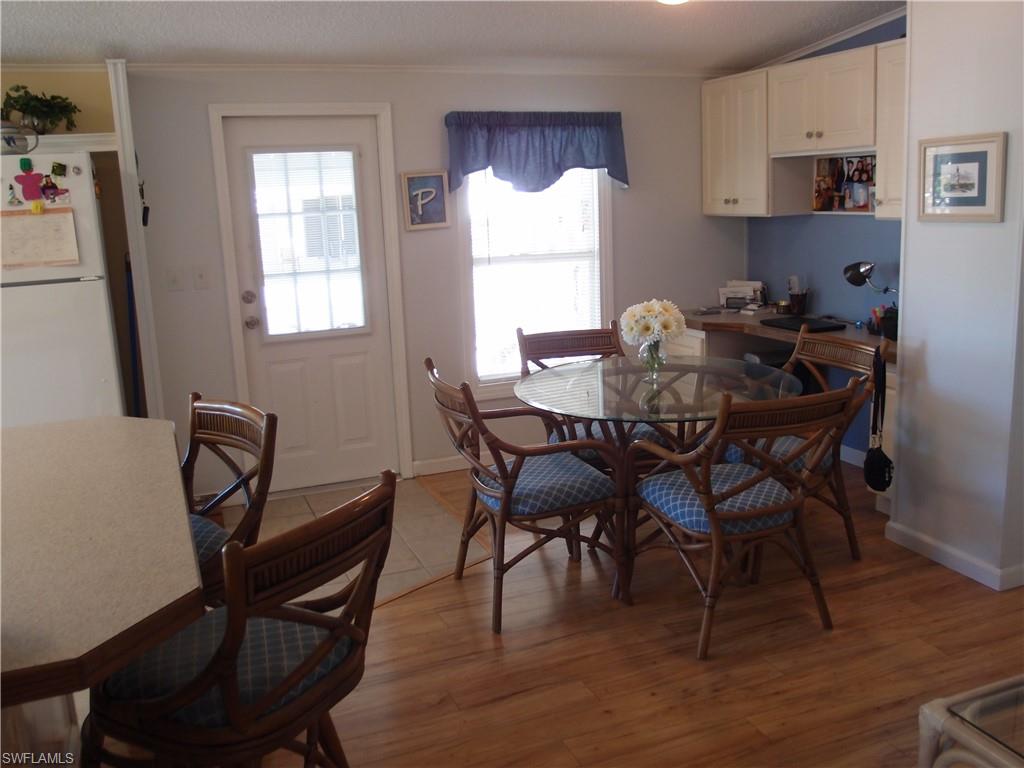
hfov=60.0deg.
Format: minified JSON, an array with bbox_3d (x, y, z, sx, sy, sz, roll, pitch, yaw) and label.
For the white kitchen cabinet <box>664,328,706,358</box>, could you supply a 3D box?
[{"bbox_3d":[1.293,-0.009,5.396,0.620,0.745,0.530,-7,13,-21],"label":"white kitchen cabinet"}]

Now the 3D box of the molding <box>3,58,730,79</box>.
[{"bbox_3d":[-0.469,-1.641,4.635,3.980,0.055,0.045,-7,13,-21],"label":"molding"}]

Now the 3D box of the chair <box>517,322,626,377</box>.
[{"bbox_3d":[0.353,0.225,4.062,0.580,0.910,0.600,-6,12,-14],"label":"chair"}]

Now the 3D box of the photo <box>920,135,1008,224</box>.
[{"bbox_3d":[1.638,-0.748,3.242,0.028,0.315,0.385,-7,13,-20],"label":"photo"}]

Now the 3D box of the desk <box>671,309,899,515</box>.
[{"bbox_3d":[1.579,0.087,4.763,0.630,0.774,1.960,-7,13,-20],"label":"desk"}]

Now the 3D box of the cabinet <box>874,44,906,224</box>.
[{"bbox_3d":[1.898,-1.113,3.886,0.315,0.785,0.530,-7,13,-20],"label":"cabinet"}]

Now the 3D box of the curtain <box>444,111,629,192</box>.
[{"bbox_3d":[0.164,-1.301,4.953,1.070,0.430,0.100,-7,13,-20],"label":"curtain"}]

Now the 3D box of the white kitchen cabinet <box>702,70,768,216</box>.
[{"bbox_3d":[1.423,-1.372,5.146,0.315,0.785,0.635,-7,13,-20],"label":"white kitchen cabinet"}]

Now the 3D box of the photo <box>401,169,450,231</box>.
[{"bbox_3d":[-0.453,-0.989,4.778,0.250,0.305,0.022,-7,13,-21],"label":"photo"}]

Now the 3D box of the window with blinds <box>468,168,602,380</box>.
[{"bbox_3d":[0.155,-0.729,5.101,0.830,1.370,0.090,-7,13,-21],"label":"window with blinds"}]

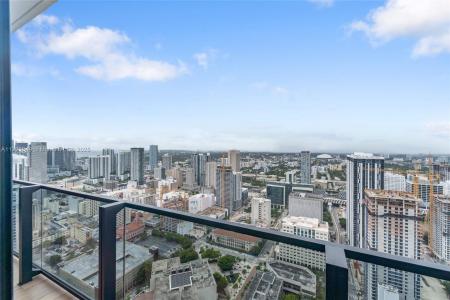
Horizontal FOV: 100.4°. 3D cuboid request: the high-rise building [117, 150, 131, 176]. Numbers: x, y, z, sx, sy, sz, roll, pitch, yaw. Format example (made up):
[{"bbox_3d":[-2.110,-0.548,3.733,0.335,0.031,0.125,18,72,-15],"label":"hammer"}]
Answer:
[{"bbox_3d":[-578.140,80.910,1073.910,24.000,135.000,64.000,0,0,28],"label":"high-rise building"}]

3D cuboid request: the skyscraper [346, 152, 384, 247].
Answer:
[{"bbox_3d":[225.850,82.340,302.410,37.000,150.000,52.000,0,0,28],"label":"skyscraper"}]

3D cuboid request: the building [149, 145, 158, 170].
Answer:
[{"bbox_3d":[-446.760,61.700,1182.210,46.000,178.000,26.000,0,0,28],"label":"building"}]

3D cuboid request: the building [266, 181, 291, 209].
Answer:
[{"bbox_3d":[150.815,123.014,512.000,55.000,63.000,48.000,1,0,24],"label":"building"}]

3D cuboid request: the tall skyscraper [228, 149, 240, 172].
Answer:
[{"bbox_3d":[39.275,75.897,738.000,36.000,155.000,36.000,1,0,24],"label":"tall skyscraper"}]

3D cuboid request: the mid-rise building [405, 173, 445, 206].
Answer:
[{"bbox_3d":[565.560,121.090,534.080,60.000,84.000,43.000,0,0,28],"label":"mid-rise building"}]

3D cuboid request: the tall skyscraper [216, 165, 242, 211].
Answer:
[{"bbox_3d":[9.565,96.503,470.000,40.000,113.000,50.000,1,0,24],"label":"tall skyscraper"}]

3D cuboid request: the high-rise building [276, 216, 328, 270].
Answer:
[{"bbox_3d":[106.770,127.074,261.000,62.000,54.000,27.000,1,0,24],"label":"high-rise building"}]

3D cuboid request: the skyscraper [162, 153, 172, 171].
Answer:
[{"bbox_3d":[-395.990,98.700,1257.510,34.000,106.000,33.000,0,0,28],"label":"skyscraper"}]

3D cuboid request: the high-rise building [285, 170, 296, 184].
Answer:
[{"bbox_3d":[238.390,116.002,676.000,38.000,78.000,38.000,1,0,24],"label":"high-rise building"}]

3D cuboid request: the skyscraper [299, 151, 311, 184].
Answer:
[{"bbox_3d":[333.650,84.090,778.380,32.000,153.000,36.000,0,0,28],"label":"skyscraper"}]

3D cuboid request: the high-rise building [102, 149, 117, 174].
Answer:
[{"bbox_3d":[-724.230,68.004,1185.000,48.000,154.000,54.000,1,0,24],"label":"high-rise building"}]

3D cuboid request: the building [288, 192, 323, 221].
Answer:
[{"bbox_3d":[144.855,118.954,337.000,53.000,71.000,40.000,1,0,24],"label":"building"}]

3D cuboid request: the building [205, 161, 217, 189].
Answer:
[{"bbox_3d":[-53.340,98.200,699.130,20.000,113.000,44.000,0,0,28],"label":"building"}]

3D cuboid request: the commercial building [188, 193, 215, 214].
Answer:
[{"bbox_3d":[-58.650,132.750,452.220,30.000,42.000,48.000,0,0,28],"label":"commercial building"}]

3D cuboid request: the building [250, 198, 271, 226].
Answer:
[{"bbox_3d":[73.420,125.910,379.750,33.500,59.000,22.500,0,0,28],"label":"building"}]

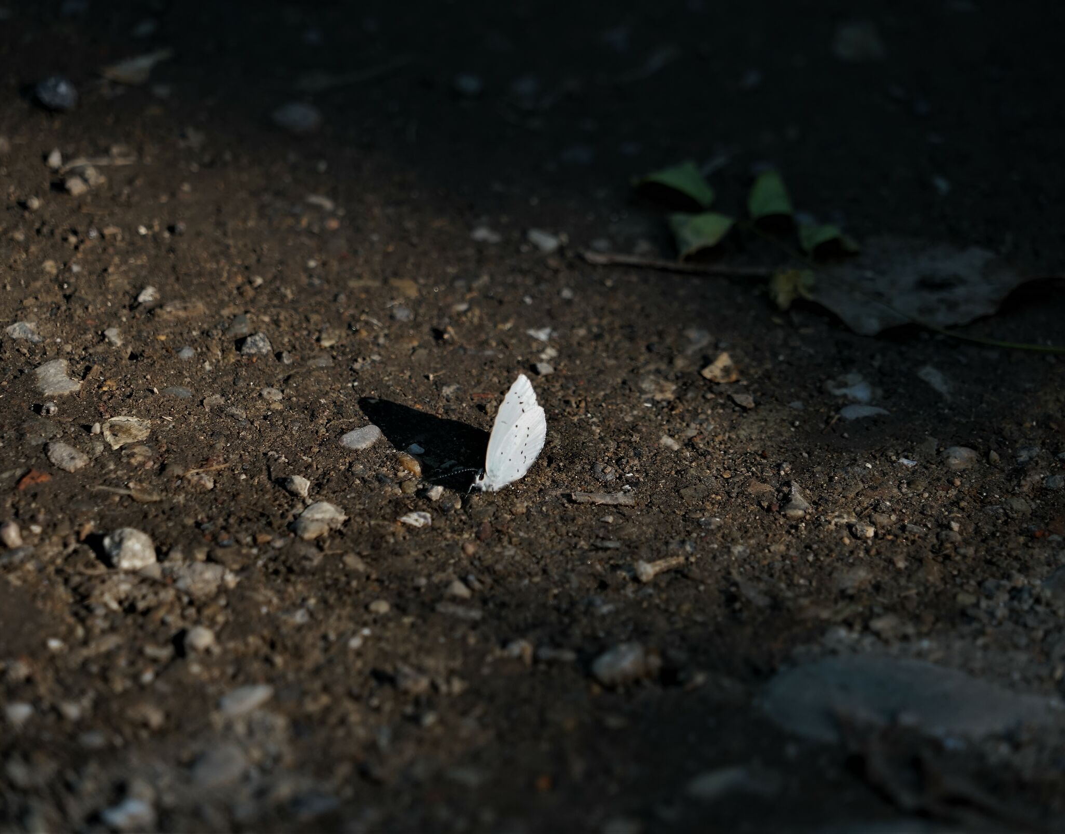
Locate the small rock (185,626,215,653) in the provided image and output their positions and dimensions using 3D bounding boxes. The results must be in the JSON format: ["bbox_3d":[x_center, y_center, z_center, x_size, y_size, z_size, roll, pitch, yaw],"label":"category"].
[{"bbox_3d":[-0.041,0.027,1.018,0.004,0.003,0.004,4,37,0],"label":"small rock"}]

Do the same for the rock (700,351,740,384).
[{"bbox_3d":[0.025,-0.006,1.096,0.005,0.003,0.004,0,39,0],"label":"rock"}]

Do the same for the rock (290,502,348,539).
[{"bbox_3d":[-0.027,0.013,1.071,0.007,0.004,0.006,0,39,0],"label":"rock"}]

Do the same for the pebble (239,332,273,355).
[{"bbox_3d":[-0.037,-0.010,1.100,0.004,0.002,0.004,0,39,0],"label":"pebble"}]

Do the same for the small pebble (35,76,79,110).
[{"bbox_3d":[-0.063,-0.043,1.109,0.006,0.004,0.005,4,37,0],"label":"small pebble"}]

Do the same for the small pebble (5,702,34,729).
[{"bbox_3d":[-0.064,0.037,1.042,0.004,0.002,0.003,0,39,0],"label":"small pebble"}]

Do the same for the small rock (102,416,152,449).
[{"bbox_3d":[-0.056,0.002,1.143,0.007,0.003,0.007,6,30,0],"label":"small rock"}]

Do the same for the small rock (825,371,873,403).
[{"bbox_3d":[0.041,-0.004,1.068,0.006,0.002,0.005,4,37,0],"label":"small rock"}]

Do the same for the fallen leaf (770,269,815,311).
[{"bbox_3d":[0.037,-0.018,1.191,0.007,0.004,0.006,6,30,0],"label":"fallen leaf"}]

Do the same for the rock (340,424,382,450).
[{"bbox_3d":[-0.024,0.003,1.148,0.006,0.003,0.005,-17,37,-34],"label":"rock"}]

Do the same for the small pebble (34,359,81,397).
[{"bbox_3d":[-0.061,-0.005,1.072,0.006,0.004,0.007,5,33,0],"label":"small pebble"}]

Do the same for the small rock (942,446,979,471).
[{"bbox_3d":[0.055,0.005,1.082,0.005,0.003,0.004,0,39,0],"label":"small rock"}]

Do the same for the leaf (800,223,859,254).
[{"bbox_3d":[0.043,-0.026,1.204,0.009,0.004,0.006,6,30,0],"label":"leaf"}]

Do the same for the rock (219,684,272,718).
[{"bbox_3d":[-0.036,0.035,1.044,0.007,0.003,0.004,-24,45,-26],"label":"rock"}]

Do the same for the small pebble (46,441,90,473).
[{"bbox_3d":[-0.059,0.005,1.056,0.006,0.003,0.006,5,33,0],"label":"small pebble"}]

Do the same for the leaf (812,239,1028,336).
[{"bbox_3d":[0.051,-0.017,1.103,0.029,0.005,0.019,5,33,0],"label":"leaf"}]

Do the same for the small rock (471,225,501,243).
[{"bbox_3d":[-0.006,-0.025,1.119,0.004,0.002,0.003,0,39,0],"label":"small rock"}]

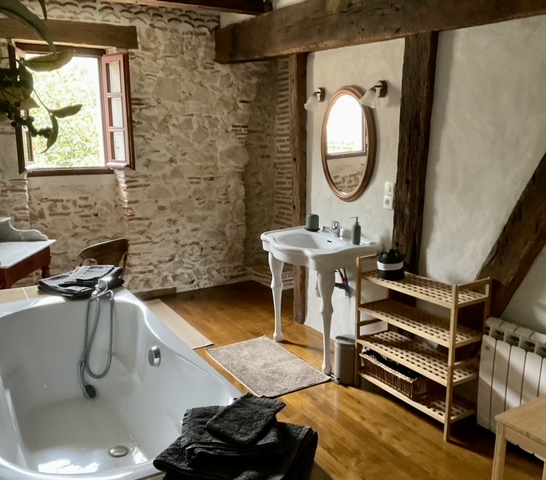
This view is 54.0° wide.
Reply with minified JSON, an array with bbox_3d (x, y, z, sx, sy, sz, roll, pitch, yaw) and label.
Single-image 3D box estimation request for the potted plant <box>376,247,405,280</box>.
[{"bbox_3d":[0.678,0.126,3.072,0.160,0.170,0.160,0,12,0],"label":"potted plant"}]

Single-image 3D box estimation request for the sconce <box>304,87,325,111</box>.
[{"bbox_3d":[0.288,-0.995,3.764,0.175,0.170,0.105,-7,13,-29],"label":"sconce"}]

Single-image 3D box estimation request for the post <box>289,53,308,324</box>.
[{"bbox_3d":[0.224,-0.349,4.158,0.110,2.070,0.125,-7,13,-31],"label":"post"}]

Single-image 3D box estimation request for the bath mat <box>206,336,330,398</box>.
[{"bbox_3d":[-0.061,0.814,3.591,0.490,0.016,0.810,-7,13,-31],"label":"bath mat"}]

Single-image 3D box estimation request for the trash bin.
[{"bbox_3d":[0.448,0.736,3.334,0.185,0.270,0.160,-11,15,-43],"label":"trash bin"}]

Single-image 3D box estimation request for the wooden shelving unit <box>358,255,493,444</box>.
[{"bbox_3d":[0.786,0.538,2.936,0.262,0.800,0.700,-7,13,-31],"label":"wooden shelving unit"}]

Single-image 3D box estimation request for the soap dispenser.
[{"bbox_3d":[0.540,-0.052,3.507,0.068,0.172,0.052,-7,13,-29],"label":"soap dispenser"}]

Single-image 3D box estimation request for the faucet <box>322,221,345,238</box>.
[{"bbox_3d":[0.405,-0.071,3.686,0.150,0.105,0.055,-7,13,-31],"label":"faucet"}]

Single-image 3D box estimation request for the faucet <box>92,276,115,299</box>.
[{"bbox_3d":[-1.021,0.274,3.171,0.080,0.120,0.150,1,11,8],"label":"faucet"}]

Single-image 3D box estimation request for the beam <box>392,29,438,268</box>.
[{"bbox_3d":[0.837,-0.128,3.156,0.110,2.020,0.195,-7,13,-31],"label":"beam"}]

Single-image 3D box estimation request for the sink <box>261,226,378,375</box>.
[{"bbox_3d":[0.230,0.387,3.768,0.550,0.790,0.840,-7,13,-29],"label":"sink"}]

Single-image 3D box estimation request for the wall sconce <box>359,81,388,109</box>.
[{"bbox_3d":[0.588,-0.878,3.228,0.175,0.160,0.105,-7,13,-31],"label":"wall sconce"}]

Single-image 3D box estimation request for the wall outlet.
[{"bbox_3d":[0.713,-0.232,3.309,0.025,0.082,0.080,-7,13,-31],"label":"wall outlet"}]

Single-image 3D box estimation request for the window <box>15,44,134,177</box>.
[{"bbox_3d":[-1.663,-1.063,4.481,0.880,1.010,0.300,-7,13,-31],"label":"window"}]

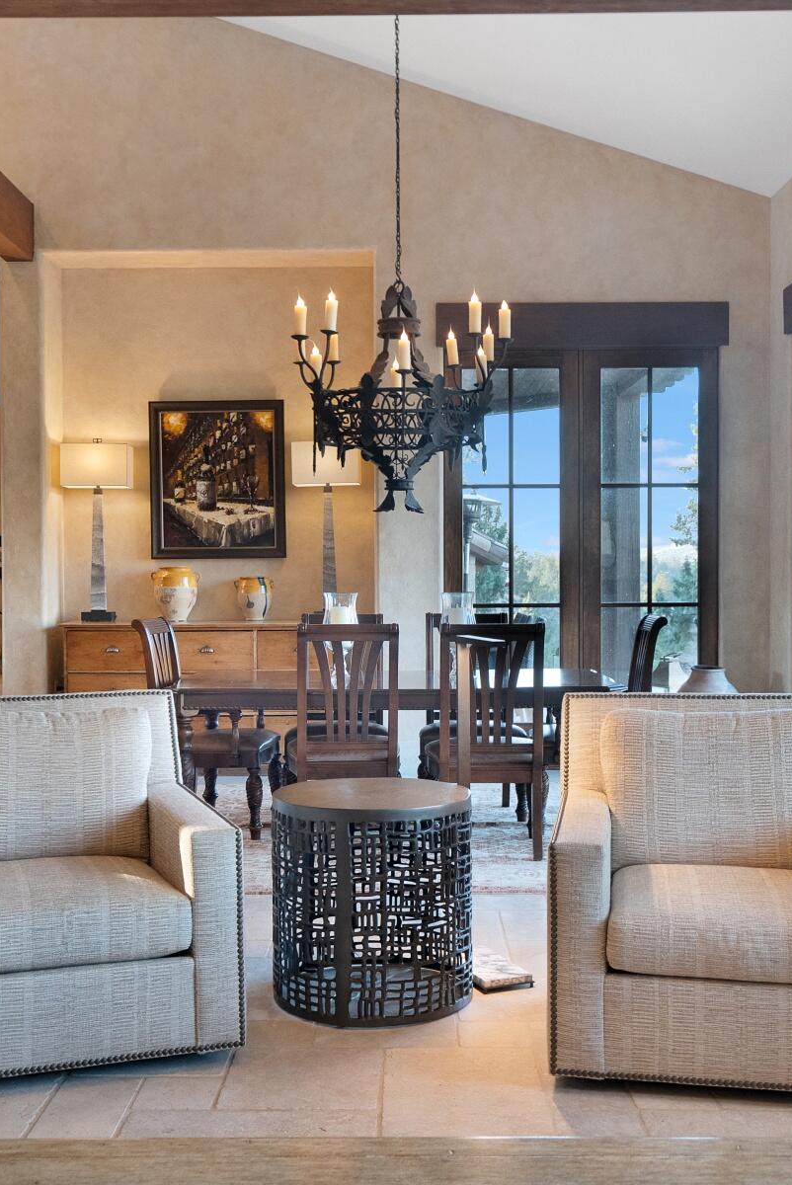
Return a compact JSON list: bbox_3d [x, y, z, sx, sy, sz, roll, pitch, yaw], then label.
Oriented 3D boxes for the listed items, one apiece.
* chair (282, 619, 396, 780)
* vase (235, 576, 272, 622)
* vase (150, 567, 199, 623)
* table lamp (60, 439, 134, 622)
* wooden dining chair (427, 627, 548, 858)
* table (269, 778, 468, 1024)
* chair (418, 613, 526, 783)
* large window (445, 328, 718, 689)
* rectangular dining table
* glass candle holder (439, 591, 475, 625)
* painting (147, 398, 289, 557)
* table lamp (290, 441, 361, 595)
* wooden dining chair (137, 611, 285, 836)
[{"bbox_3d":[-0.255,0.660,6.127,0.550,1.050,0.620,0,1,-4],"label":"chair"},{"bbox_3d":[-0.940,0.043,8.421,0.250,0.287,0.225,0,1,0],"label":"vase"},{"bbox_3d":[-1.435,0.019,8.328,0.315,0.353,0.285,0,1,0],"label":"vase"},{"bbox_3d":[-1.925,-0.400,8.320,0.430,1.179,0.200,0,1,0],"label":"table lamp"},{"bbox_3d":[0.419,0.661,5.923,0.550,1.050,0.620,0,1,0],"label":"wooden dining chair"},{"bbox_3d":[-0.073,0.928,3.975,0.610,0.618,0.610,0,1,0],"label":"table"},{"bbox_3d":[0.390,0.647,6.840,0.530,1.055,0.560,0,1,0],"label":"chair"},{"bbox_3d":[1.225,-0.270,8.459,1.820,2.680,0.120,0,1,0],"label":"large window"},{"bbox_3d":[0.020,0.802,6.252,2.050,0.760,1.080,0,1,-2],"label":"rectangular dining table"},{"bbox_3d":[0.300,0.212,6.244,0.170,0.420,0.170,0,1,0],"label":"glass candle holder"},{"bbox_3d":[-1.240,-0.781,8.873,0.930,1.095,0.050,0,1,0],"label":"painting"},{"bbox_3d":[-0.437,-0.400,8.318,0.430,1.169,0.200,0,1,0],"label":"table lamp"},{"bbox_3d":[-0.938,0.664,6.484,0.670,1.050,0.540,0,1,7],"label":"wooden dining chair"}]

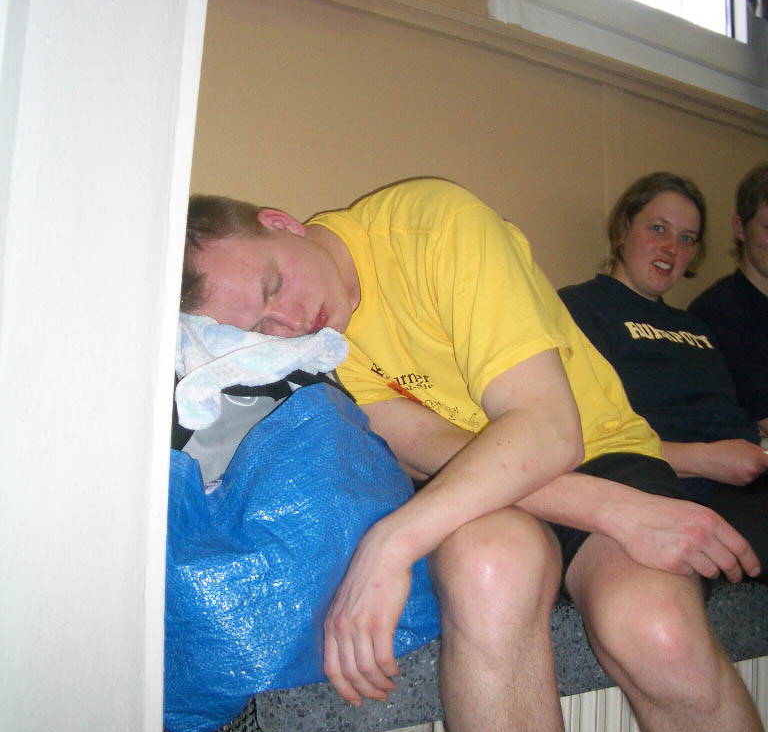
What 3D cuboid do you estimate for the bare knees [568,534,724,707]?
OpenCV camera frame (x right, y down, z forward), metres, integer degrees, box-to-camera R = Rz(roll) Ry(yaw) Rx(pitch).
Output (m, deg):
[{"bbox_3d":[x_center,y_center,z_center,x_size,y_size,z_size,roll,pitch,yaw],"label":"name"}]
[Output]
[{"bbox_3d":[0.297,0.290,1.170,0.150,0.170,0.160,3,-4,-21],"label":"bare knees"}]

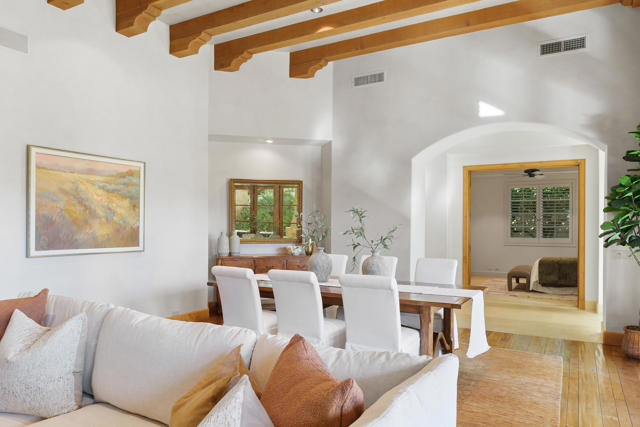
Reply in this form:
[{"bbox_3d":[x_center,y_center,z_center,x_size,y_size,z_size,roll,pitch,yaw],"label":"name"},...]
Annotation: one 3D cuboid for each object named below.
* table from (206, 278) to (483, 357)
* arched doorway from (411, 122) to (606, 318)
[{"bbox_3d":[0.230,1.106,4.504,2.580,0.760,1.120,0,-1,29],"label":"table"},{"bbox_3d":[2.459,0.184,6.046,2.337,2.718,0.550,0,-1,29],"label":"arched doorway"}]

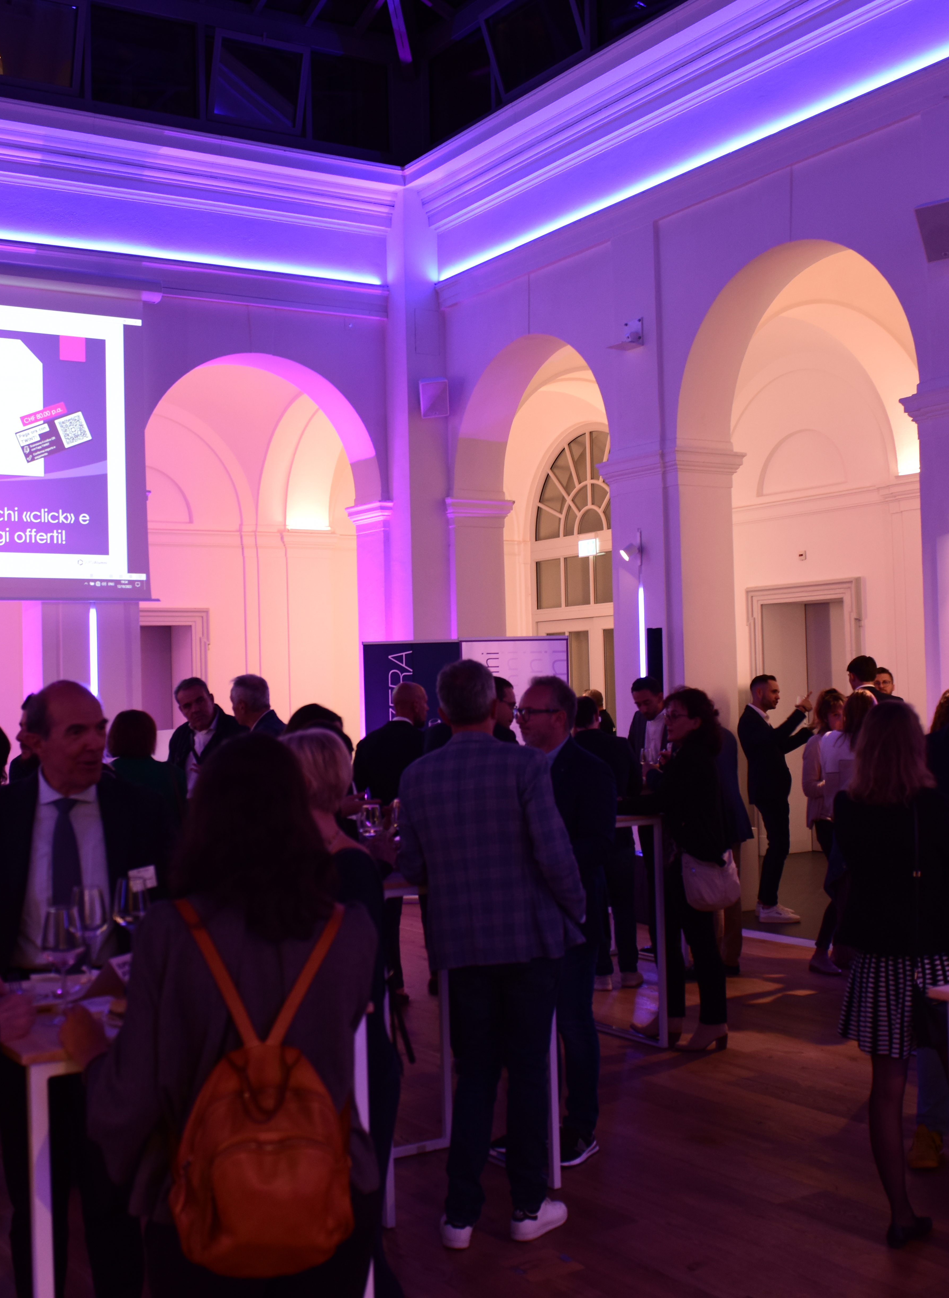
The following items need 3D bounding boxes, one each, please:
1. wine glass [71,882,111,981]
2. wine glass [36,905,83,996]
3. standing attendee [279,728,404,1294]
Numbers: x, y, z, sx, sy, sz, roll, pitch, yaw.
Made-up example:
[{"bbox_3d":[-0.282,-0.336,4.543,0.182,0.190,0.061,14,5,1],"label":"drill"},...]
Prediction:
[{"bbox_3d":[-0.843,0.628,3.309,0.086,0.218,0.086,-1,-1,0],"label":"wine glass"},{"bbox_3d":[-0.812,0.620,2.984,0.086,0.218,0.086,-1,-1,0],"label":"wine glass"},{"bbox_3d":[-0.404,1.028,4.170,0.380,1.630,0.460,-2,-1,22],"label":"standing attendee"}]

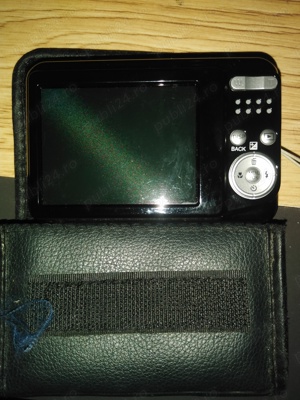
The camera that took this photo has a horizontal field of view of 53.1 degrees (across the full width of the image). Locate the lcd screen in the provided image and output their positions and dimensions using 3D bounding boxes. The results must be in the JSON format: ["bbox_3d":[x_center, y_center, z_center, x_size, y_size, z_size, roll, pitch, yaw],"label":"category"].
[{"bbox_3d":[-0.011,-0.019,0.107,0.056,0.003,0.043,-1,88,0],"label":"lcd screen"}]

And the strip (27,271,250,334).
[{"bbox_3d":[-0.004,0.037,0.108,0.080,0.002,0.022,-1,88,0],"label":"strip"}]

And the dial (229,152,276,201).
[{"bbox_3d":[0.037,-0.009,0.107,0.017,0.003,0.017,-1,88,0],"label":"dial"}]

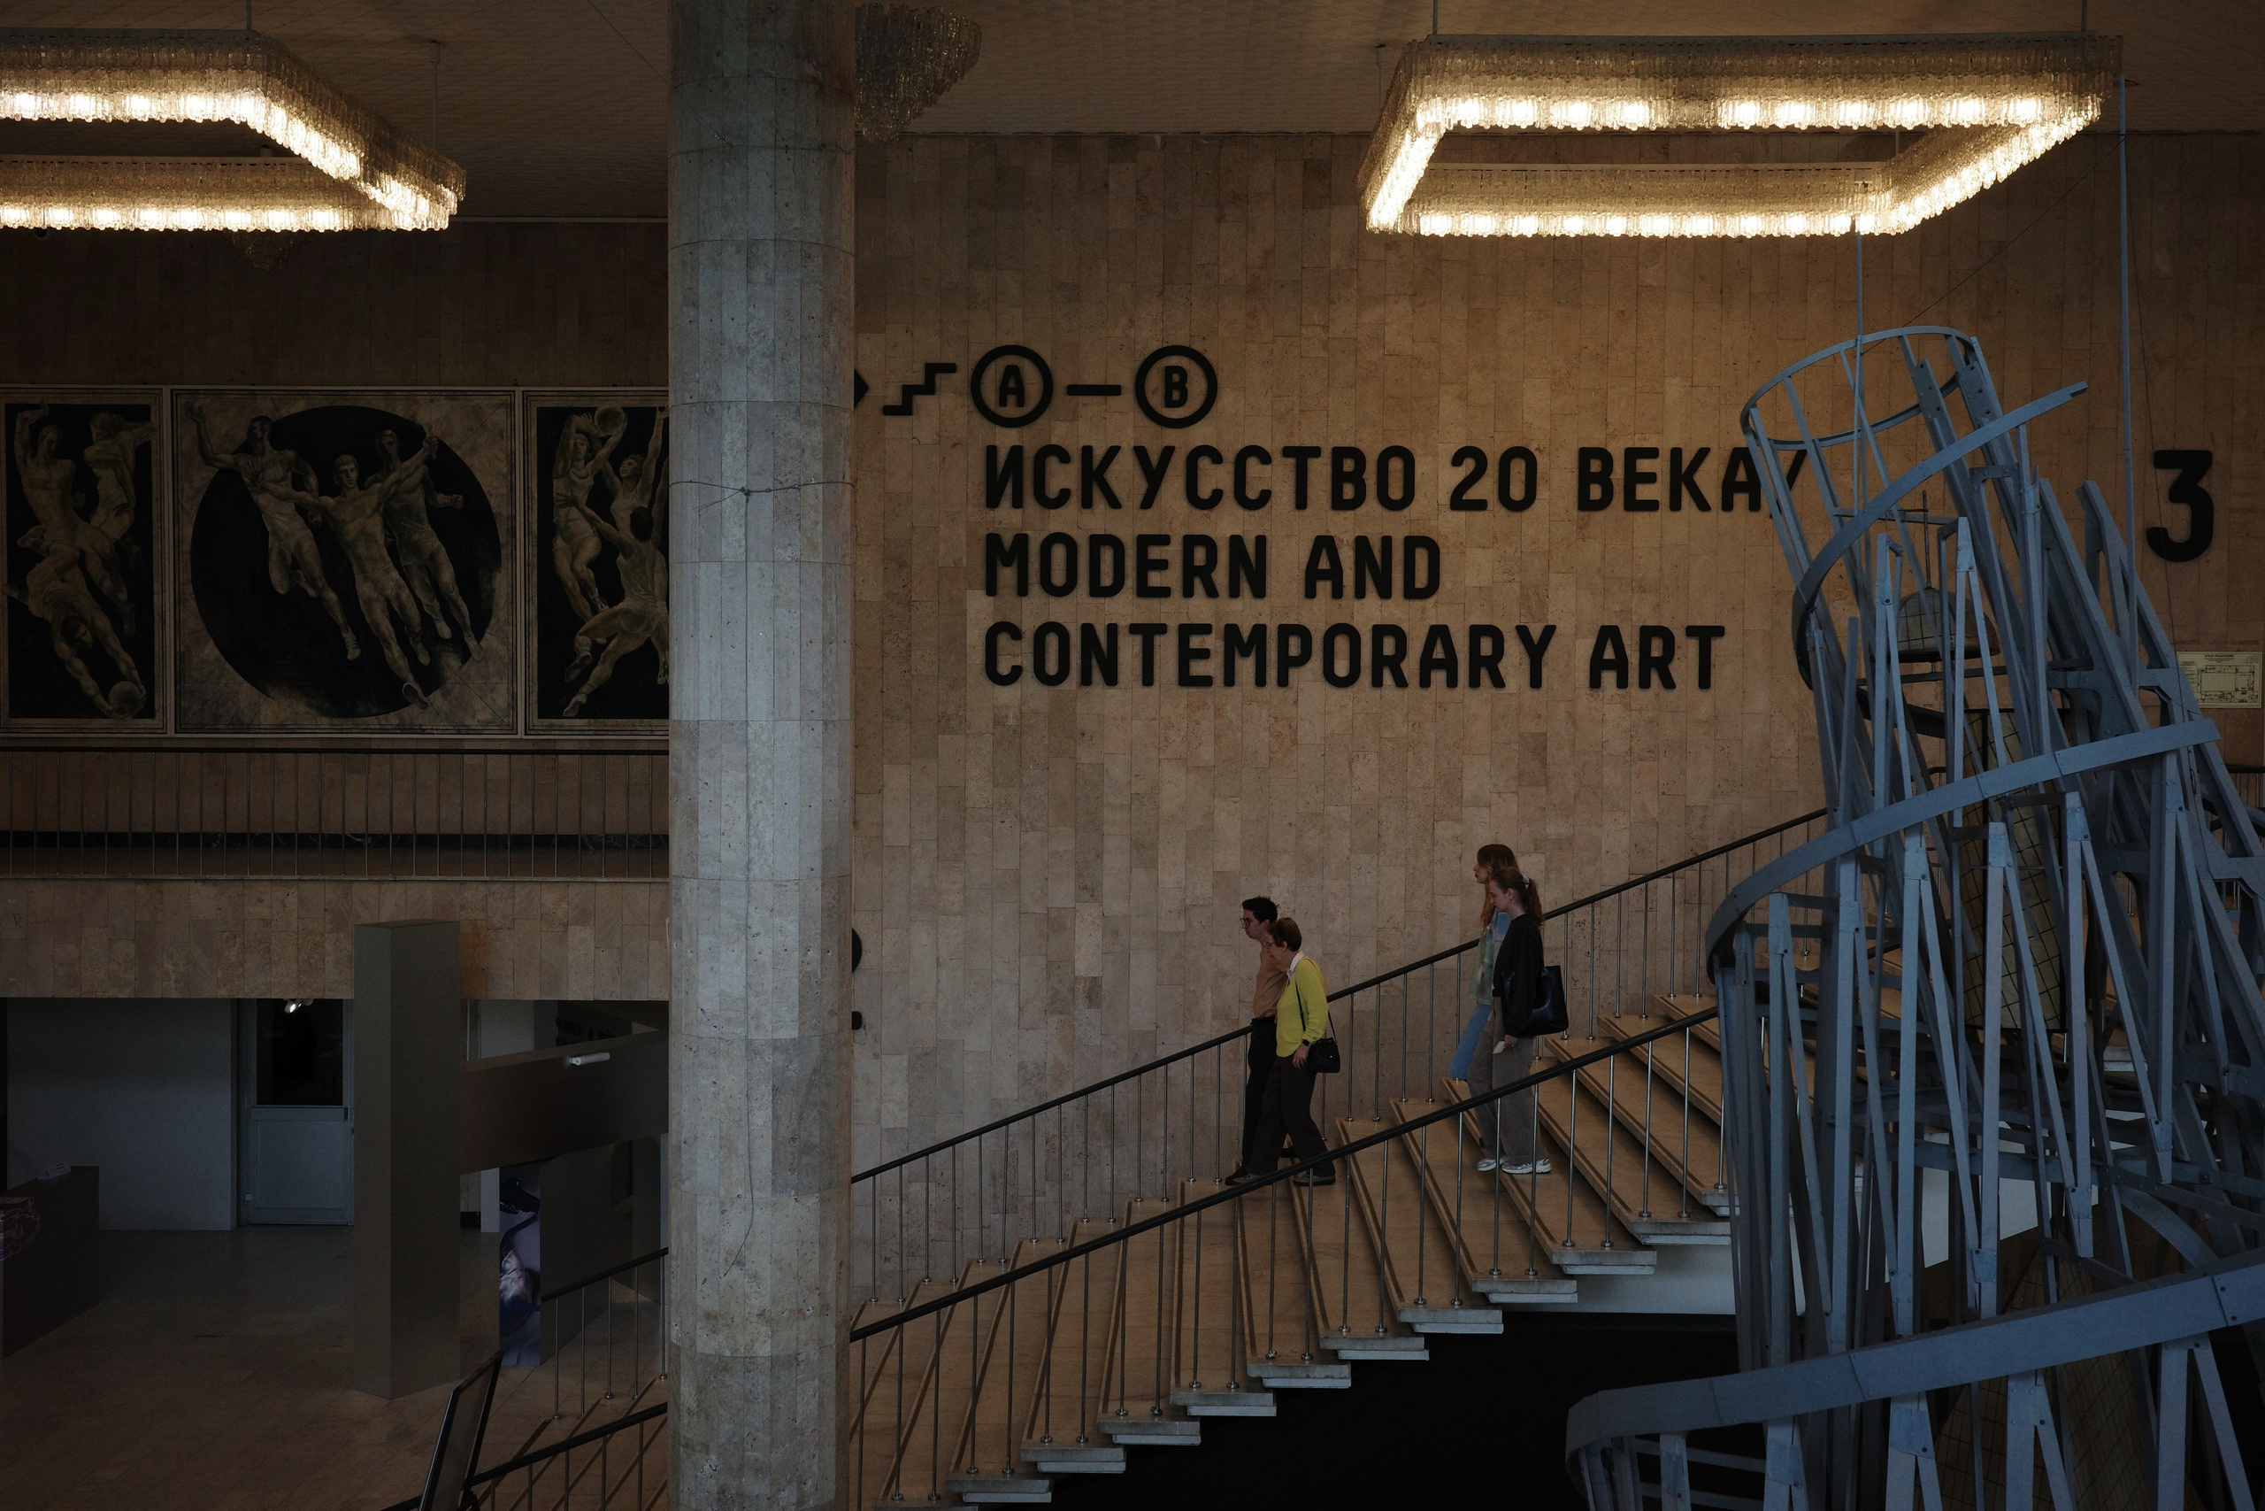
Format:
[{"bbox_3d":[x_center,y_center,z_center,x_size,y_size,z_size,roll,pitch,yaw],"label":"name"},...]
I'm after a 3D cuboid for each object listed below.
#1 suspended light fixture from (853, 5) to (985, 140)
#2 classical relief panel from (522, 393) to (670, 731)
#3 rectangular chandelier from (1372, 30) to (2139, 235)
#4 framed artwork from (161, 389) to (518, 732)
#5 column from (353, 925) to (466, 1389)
[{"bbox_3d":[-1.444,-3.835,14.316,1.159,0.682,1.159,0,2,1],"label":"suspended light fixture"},{"bbox_3d":[-4.507,-1.669,21.761,1.538,2.966,0.100,0,2,1],"label":"classical relief panel"},{"bbox_3d":[3.187,-3.434,14.216,3.537,0.472,3.465,0,2,1],"label":"rectangular chandelier"},{"bbox_3d":[-6.835,-1.679,21.818,3.005,2.976,0.100,0,2,1],"label":"framed artwork"},{"bbox_3d":[-5.224,2.880,18.138,0.403,3.341,0.619,1,2,36],"label":"column"}]

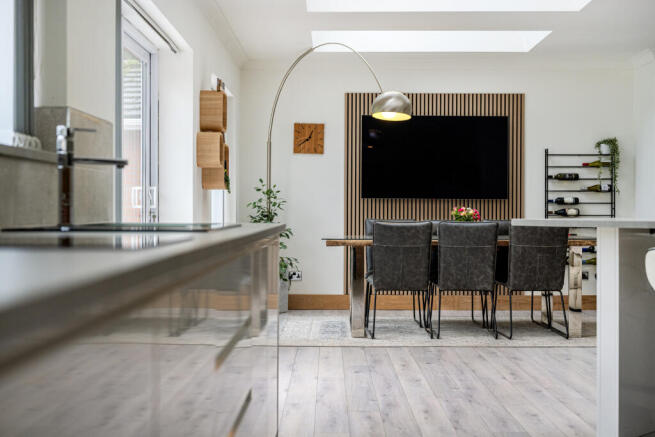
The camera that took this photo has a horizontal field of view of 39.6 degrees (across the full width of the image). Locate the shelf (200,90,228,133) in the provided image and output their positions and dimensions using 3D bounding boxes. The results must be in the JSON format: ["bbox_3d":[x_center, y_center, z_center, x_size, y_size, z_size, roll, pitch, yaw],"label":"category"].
[{"bbox_3d":[-0.797,-0.737,6.410,0.160,0.290,0.290,0,0,0],"label":"shelf"}]

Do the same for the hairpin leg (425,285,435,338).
[{"bbox_3d":[0.810,0.735,7.280,0.045,0.390,0.550,0,0,0],"label":"hairpin leg"}]

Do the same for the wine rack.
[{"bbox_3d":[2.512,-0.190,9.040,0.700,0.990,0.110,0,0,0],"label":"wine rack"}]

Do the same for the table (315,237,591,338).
[{"bbox_3d":[1.090,0.544,7.630,2.240,0.765,1.120,0,0,0],"label":"table"}]

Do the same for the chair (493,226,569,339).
[{"bbox_3d":[1.636,0.479,7.300,0.470,0.900,0.610,0,0,0],"label":"chair"}]

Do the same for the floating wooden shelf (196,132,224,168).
[{"bbox_3d":[-0.797,-0.459,6.220,0.160,0.240,0.240,0,0,0],"label":"floating wooden shelf"}]

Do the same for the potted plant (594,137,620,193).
[{"bbox_3d":[2.778,-0.525,9.000,0.255,0.560,0.190,0,0,0],"label":"potted plant"}]

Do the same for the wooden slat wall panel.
[{"bbox_3d":[1.073,-0.244,9.100,1.800,2.020,0.030,0,0,0],"label":"wooden slat wall panel"}]

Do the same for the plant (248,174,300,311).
[{"bbox_3d":[-0.540,0.262,8.880,0.510,1.310,0.450,0,0,0],"label":"plant"}]

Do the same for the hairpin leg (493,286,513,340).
[{"bbox_3d":[1.420,0.735,7.300,0.045,0.390,0.570,0,0,0],"label":"hairpin leg"}]

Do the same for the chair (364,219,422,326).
[{"bbox_3d":[0.557,0.469,7.930,0.470,0.905,0.610,0,0,0],"label":"chair"}]

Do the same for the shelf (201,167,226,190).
[{"bbox_3d":[-0.797,-0.365,6.530,0.155,0.300,0.300,0,0,0],"label":"shelf"}]

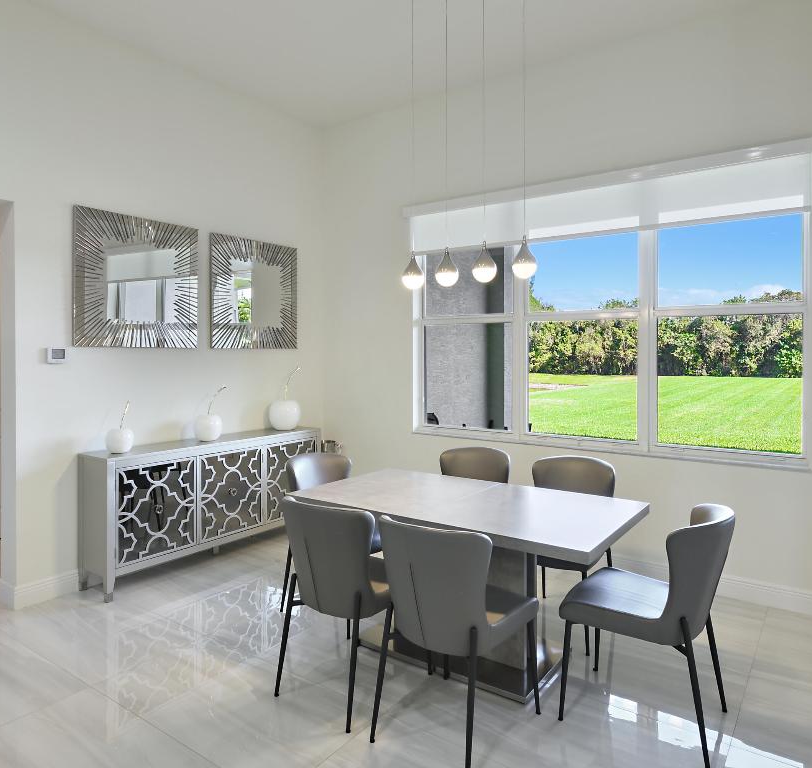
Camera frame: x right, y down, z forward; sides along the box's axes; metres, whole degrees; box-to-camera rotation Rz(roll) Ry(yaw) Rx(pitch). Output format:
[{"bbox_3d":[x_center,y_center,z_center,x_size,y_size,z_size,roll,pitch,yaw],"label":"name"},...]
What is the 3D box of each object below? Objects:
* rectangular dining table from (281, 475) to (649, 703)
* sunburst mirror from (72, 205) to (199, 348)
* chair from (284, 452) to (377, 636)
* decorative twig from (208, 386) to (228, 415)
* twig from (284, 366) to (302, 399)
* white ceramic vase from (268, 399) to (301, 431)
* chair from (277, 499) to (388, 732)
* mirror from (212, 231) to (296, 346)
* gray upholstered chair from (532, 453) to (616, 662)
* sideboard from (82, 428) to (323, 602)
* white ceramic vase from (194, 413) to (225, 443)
[{"bbox_3d":[0.289,0.963,3.100,1.610,0.758,0.896,2,3,36],"label":"rectangular dining table"},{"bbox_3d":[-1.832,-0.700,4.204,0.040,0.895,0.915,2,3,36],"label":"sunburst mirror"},{"bbox_3d":[-0.388,0.886,3.547,0.595,0.865,0.500,2,3,36],"label":"chair"},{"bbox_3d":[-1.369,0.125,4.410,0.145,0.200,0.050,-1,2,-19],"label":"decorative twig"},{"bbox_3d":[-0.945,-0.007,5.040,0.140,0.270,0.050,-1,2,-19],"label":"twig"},{"bbox_3d":[-1.000,0.253,5.040,0.252,0.248,0.252,0,2,0],"label":"white ceramic vase"},{"bbox_3d":[-0.226,0.927,2.741,0.500,0.865,0.595,2,3,36],"label":"chair"},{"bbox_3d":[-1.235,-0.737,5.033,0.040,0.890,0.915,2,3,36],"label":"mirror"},{"bbox_3d":[0.889,0.895,3.374,0.500,0.865,0.600,2,3,36],"label":"gray upholstered chair"},{"bbox_3d":[-1.387,0.839,4.483,0.345,0.865,1.840,2,3,36],"label":"sideboard"},{"bbox_3d":[-1.434,0.315,4.410,0.198,0.190,0.198,0,2,0],"label":"white ceramic vase"}]

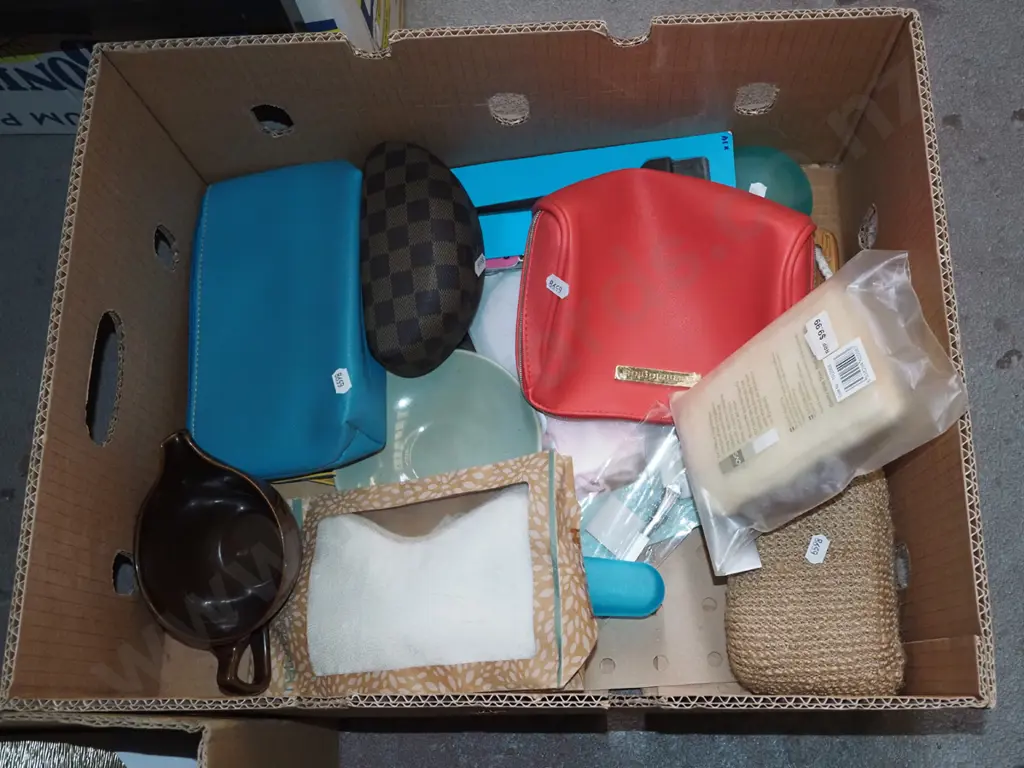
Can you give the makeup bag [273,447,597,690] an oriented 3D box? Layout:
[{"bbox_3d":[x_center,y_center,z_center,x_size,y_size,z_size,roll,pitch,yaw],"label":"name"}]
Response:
[{"bbox_3d":[-0.052,0.127,0.699,0.208,0.055,0.143,-6,79,4],"label":"makeup bag"}]

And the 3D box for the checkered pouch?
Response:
[{"bbox_3d":[-0.063,-0.086,0.739,0.081,0.065,0.170,-6,73,3],"label":"checkered pouch"}]

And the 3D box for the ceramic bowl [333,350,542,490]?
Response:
[{"bbox_3d":[-0.050,0.051,0.751,0.148,0.050,0.148,-1,74,5],"label":"ceramic bowl"}]

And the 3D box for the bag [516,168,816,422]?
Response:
[{"bbox_3d":[0.102,-0.060,0.710,0.196,0.085,0.162,5,82,6],"label":"bag"}]

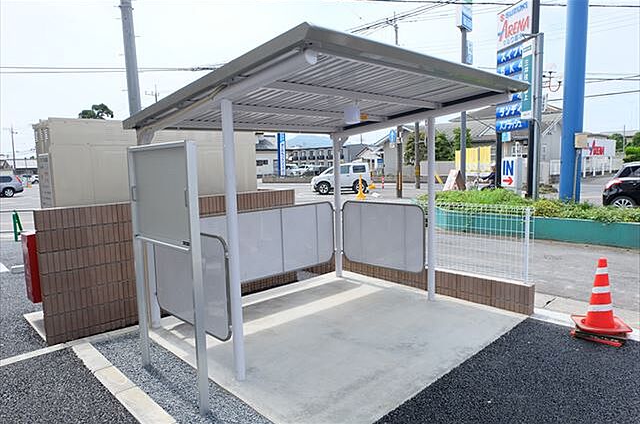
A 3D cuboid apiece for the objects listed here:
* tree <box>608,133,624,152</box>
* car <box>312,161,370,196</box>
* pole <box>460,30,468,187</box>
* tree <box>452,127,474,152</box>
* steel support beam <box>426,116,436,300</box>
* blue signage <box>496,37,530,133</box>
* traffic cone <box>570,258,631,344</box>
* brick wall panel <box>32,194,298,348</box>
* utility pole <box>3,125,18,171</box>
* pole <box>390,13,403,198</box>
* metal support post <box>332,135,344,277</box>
[{"bbox_3d":[33.377,-6.685,48.000,2.000,4.500,2.000,2,7,30],"label":"tree"},{"bbox_3d":[1.175,-1.930,25.000,3.500,1.780,1.530,-2,6,-5],"label":"car"},{"bbox_3d":[7.107,-4.752,21.000,0.250,7.900,0.250,0,6,17],"label":"pole"},{"bbox_3d":[11.028,-4.370,33.000,1.700,4.300,1.700,0,6,17],"label":"tree"},{"bbox_3d":[1.325,-0.021,5.038,0.085,2.170,0.085,-7,8,-43],"label":"steel support beam"},{"bbox_3d":[6.094,-3.898,13.245,0.250,2.723,1.625,-3,6,-11],"label":"blue signage"},{"bbox_3d":[2.622,0.775,3.962,0.400,0.740,0.400,-2,6,-3],"label":"traffic cone"},{"bbox_3d":[-1.515,0.488,5.165,3.200,1.290,0.120,-7,8,-43],"label":"brick wall panel"},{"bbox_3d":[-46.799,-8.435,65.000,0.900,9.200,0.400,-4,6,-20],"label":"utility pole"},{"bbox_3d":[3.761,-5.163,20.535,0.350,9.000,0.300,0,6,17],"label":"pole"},{"bbox_3d":[0.277,-0.078,6.241,0.085,2.090,0.085,-7,8,-43],"label":"metal support post"}]

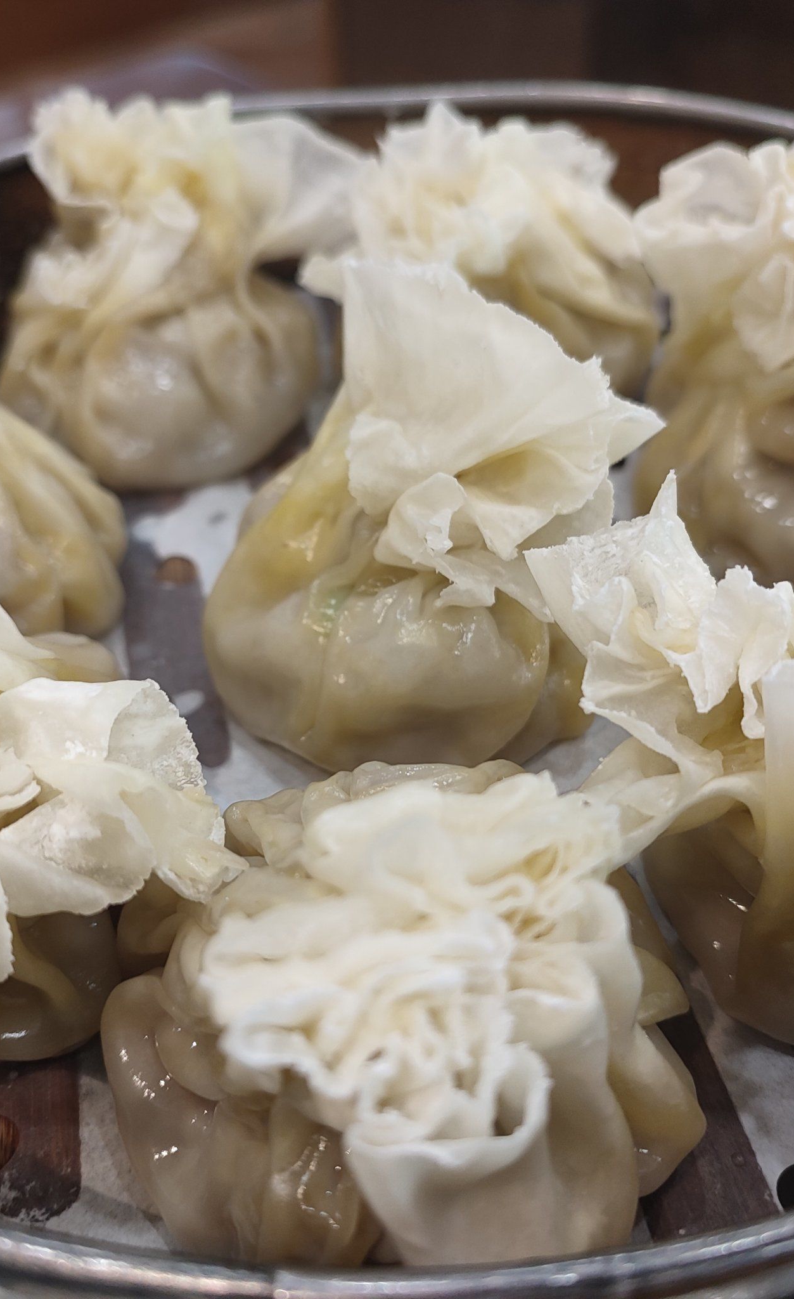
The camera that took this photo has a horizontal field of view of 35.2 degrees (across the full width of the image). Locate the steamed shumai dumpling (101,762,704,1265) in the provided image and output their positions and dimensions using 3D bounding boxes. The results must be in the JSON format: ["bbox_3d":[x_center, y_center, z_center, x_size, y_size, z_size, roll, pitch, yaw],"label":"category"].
[{"bbox_3d":[0.001,0.031,0.119,0.053,0.048,0.048,-2,43,0],"label":"steamed shumai dumpling"}]

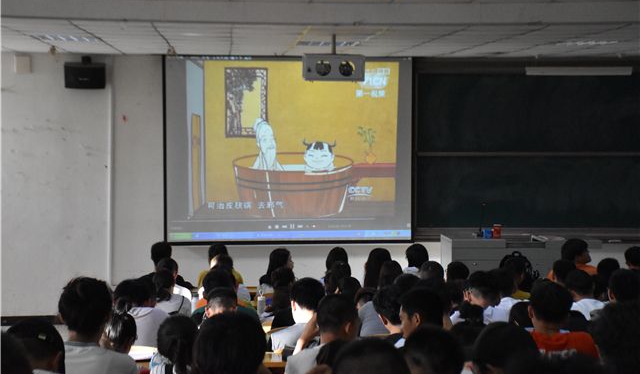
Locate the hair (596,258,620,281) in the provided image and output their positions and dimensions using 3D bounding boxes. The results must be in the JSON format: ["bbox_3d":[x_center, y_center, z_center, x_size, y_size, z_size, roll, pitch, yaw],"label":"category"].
[{"bbox_3d":[2.254,0.659,10.400,0.178,0.205,0.210,-1,4,-13],"label":"hair"}]

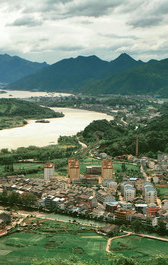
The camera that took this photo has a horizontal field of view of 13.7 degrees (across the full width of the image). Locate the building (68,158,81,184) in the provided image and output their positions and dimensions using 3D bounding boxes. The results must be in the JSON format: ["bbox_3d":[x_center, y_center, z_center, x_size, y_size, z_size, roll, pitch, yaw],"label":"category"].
[{"bbox_3d":[-16.000,64.120,1186.920,18.500,38.500,17.000,0,5,-4],"label":"building"}]

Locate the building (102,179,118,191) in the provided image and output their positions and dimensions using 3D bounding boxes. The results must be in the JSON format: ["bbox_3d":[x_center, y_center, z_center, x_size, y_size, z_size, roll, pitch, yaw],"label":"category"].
[{"bbox_3d":[41.000,82.380,1106.120,16.000,15.000,27.000,-1,5,-13],"label":"building"}]

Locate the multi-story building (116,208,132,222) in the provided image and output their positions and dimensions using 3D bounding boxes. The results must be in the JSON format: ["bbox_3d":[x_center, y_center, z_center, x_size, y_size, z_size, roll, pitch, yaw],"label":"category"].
[{"bbox_3d":[50.000,103.050,867.010,14.500,12.000,13.000,4,6,42],"label":"multi-story building"}]

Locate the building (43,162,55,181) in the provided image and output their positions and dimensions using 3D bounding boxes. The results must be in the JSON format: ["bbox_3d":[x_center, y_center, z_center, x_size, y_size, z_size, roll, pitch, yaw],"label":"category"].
[{"bbox_3d":[-59.500,67.120,1193.180,17.000,31.500,15.000,0,5,-4],"label":"building"}]

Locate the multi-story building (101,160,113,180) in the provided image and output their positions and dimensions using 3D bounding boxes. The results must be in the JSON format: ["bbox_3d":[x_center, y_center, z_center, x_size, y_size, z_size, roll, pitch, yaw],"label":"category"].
[{"bbox_3d":[38.000,65.110,1187.000,18.500,36.500,17.000,0,5,-2],"label":"multi-story building"}]

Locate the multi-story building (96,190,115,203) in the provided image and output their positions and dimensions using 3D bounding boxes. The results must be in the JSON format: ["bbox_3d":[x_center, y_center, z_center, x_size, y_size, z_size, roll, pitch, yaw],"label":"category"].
[{"bbox_3d":[30.000,91.710,1008.550,14.500,12.000,38.000,-1,5,-15],"label":"multi-story building"}]

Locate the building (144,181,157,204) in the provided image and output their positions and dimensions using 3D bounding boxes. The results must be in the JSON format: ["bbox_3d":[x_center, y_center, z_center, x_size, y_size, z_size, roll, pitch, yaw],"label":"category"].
[{"bbox_3d":[95.000,88.130,1006.260,14.500,19.500,60.000,0,5,0],"label":"building"}]

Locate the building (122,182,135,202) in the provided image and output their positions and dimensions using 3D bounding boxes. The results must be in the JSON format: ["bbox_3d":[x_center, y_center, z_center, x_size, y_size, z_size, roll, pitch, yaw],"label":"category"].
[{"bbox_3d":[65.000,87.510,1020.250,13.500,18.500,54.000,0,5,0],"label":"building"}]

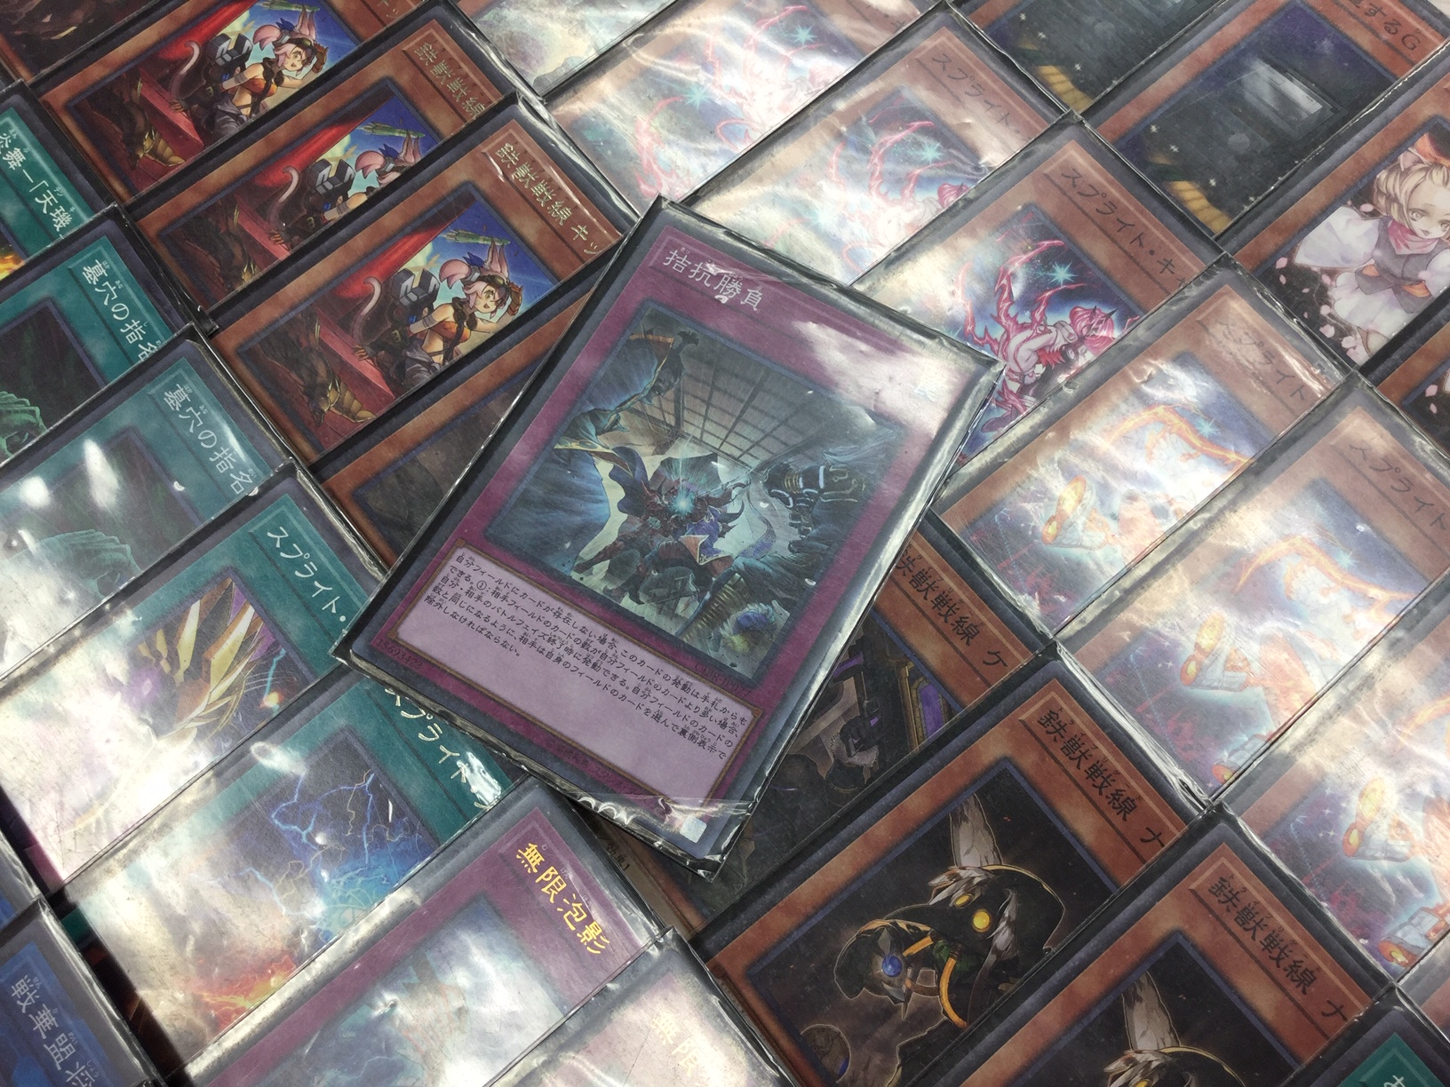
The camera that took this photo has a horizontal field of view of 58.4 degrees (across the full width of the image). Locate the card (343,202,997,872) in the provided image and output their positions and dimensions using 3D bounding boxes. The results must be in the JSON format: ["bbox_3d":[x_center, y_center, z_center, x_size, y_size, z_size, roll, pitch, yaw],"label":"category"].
[{"bbox_3d":[-0.007,-0.006,0.193,0.063,0.001,0.090,29,72,11],"label":"card"}]

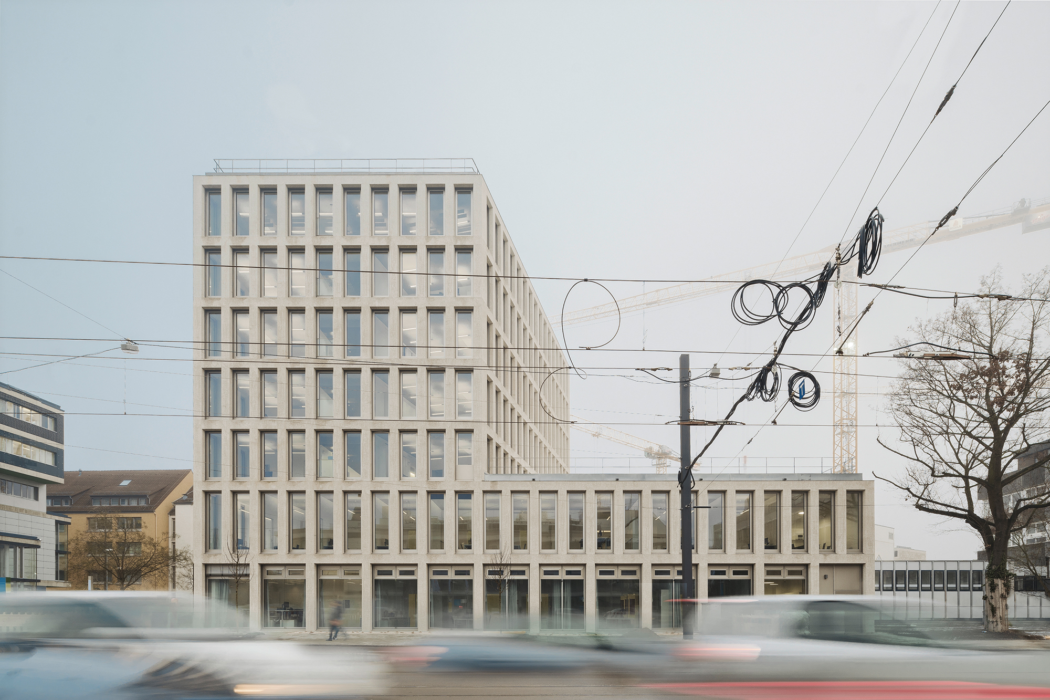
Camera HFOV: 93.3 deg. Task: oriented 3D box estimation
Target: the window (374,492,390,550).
[{"bbox_3d":[-8.045,9.639,28.000,1.000,3.244,0.150,0,0,0],"label":"window"}]

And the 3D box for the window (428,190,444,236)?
[{"bbox_3d":[-4.993,-7.726,28.000,0.904,2.618,0.200,0,0,0],"label":"window"}]

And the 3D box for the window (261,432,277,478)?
[{"bbox_3d":[-14.001,5.807,27.200,0.940,2.600,0.150,0,0,0],"label":"window"}]

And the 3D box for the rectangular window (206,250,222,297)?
[{"bbox_3d":[-18.089,-4.472,28.900,0.970,2.726,0.150,0,0,0],"label":"rectangular window"}]

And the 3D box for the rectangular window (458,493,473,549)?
[{"bbox_3d":[-3.267,9.431,27.200,0.940,3.220,0.150,0,0,0],"label":"rectangular window"}]

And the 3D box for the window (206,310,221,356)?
[{"bbox_3d":[-17.572,-0.892,28.000,0.950,2.618,0.200,0,0,0],"label":"window"}]

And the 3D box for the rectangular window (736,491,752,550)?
[{"bbox_3d":[12.307,9.709,28.000,1.000,3.290,0.150,0,0,0],"label":"rectangular window"}]

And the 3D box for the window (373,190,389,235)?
[{"bbox_3d":[-8.301,-7.911,28.586,0.993,2.673,0.150,0,0,0],"label":"window"}]

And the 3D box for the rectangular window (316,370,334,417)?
[{"bbox_3d":[-11.288,2.542,28.000,1.000,2.674,0.150,0,0,0],"label":"rectangular window"}]

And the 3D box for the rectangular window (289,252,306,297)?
[{"bbox_3d":[-13.245,-4.401,28.900,0.970,2.726,0.150,0,0,0],"label":"rectangular window"}]

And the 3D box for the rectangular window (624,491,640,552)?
[{"bbox_3d":[5.873,9.431,27.200,0.940,3.220,0.150,0,0,0],"label":"rectangular window"}]

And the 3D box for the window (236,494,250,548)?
[{"bbox_3d":[-16.530,9.983,29.000,0.864,3.359,0.200,0,0,0],"label":"window"}]

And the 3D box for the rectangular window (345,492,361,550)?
[{"bbox_3d":[-9.994,9.973,28.900,0.970,3.372,0.150,0,0,0],"label":"rectangular window"}]

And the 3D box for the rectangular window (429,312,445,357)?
[{"bbox_3d":[-5.140,-0.909,28.900,0.970,2.726,0.150,0,0,0],"label":"rectangular window"}]

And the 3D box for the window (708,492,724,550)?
[{"bbox_3d":[10.778,9.662,28.000,1.000,3.290,0.150,0,0,0],"label":"window"}]

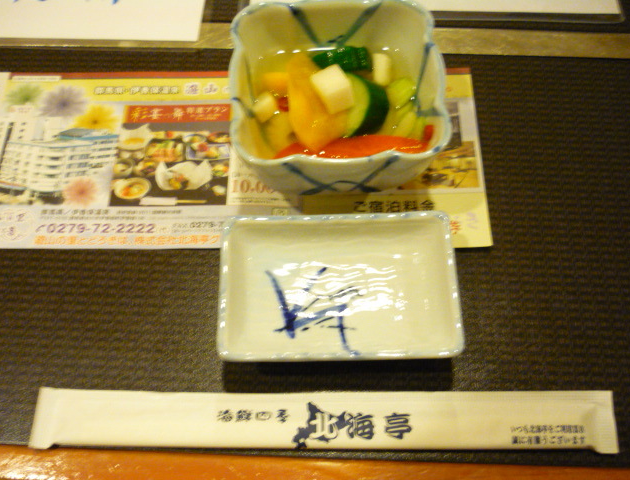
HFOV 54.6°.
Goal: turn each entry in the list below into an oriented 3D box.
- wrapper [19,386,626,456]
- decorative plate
[{"bbox_3d":[0.004,0.076,0.260,0.247,0.008,0.025,0,67,0],"label":"wrapper"},{"bbox_3d":[0.011,0.023,0.275,0.101,0.023,0.066,-1,67,0],"label":"decorative plate"}]

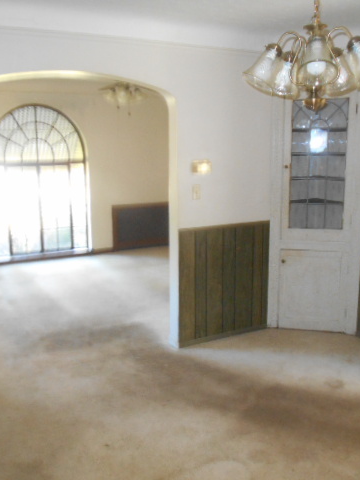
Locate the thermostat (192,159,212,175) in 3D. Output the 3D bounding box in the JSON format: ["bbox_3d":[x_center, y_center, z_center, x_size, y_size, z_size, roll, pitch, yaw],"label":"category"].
[{"bbox_3d":[0.165,-0.542,3.595,0.147,0.103,0.045,-6,12,-27],"label":"thermostat"}]

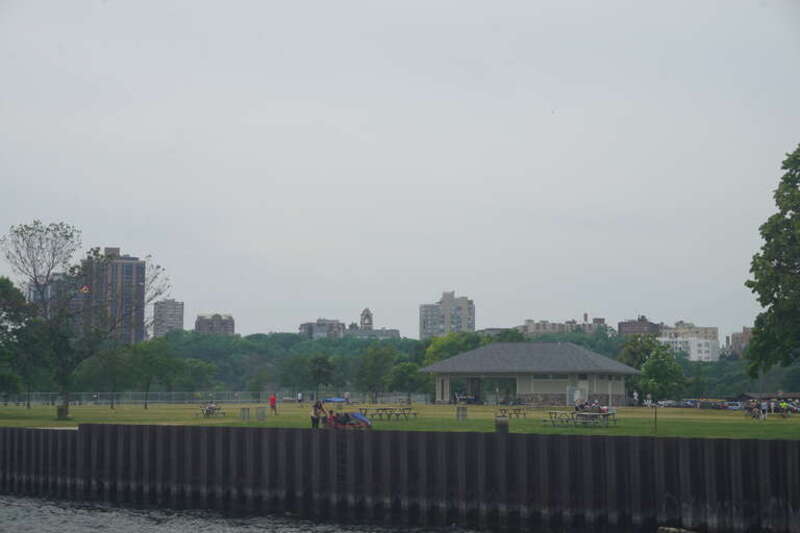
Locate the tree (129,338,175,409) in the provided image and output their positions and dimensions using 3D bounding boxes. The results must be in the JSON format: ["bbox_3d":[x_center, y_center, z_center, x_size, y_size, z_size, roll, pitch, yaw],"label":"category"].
[{"bbox_3d":[-25.944,11.197,167.000,5.200,7.360,5.200,0,-4,0],"label":"tree"}]

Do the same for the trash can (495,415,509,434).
[{"bbox_3d":[4.569,7.134,72.000,0.610,0.930,0.610,0,-4,0],"label":"trash can"}]

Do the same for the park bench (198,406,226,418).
[{"bbox_3d":[-13.832,10.715,118.000,1.950,0.800,1.500,0,-4,0],"label":"park bench"}]

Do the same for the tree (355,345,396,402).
[{"bbox_3d":[-3.599,15.720,235.000,6.200,8.520,6.200,0,-4,0],"label":"tree"}]

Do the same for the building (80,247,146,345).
[{"bbox_3d":[-205.973,25.881,1150.000,43.000,79.080,30.000,1,-5,-15],"label":"building"}]

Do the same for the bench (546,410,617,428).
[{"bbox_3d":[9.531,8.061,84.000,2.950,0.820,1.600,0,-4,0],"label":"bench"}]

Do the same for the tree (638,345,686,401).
[{"bbox_3d":[36.923,15.051,225.000,6.700,8.160,6.500,0,-4,0],"label":"tree"}]

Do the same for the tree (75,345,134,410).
[{"bbox_3d":[-30.930,11.684,168.000,6.000,6.560,5.800,0,-4,0],"label":"tree"}]

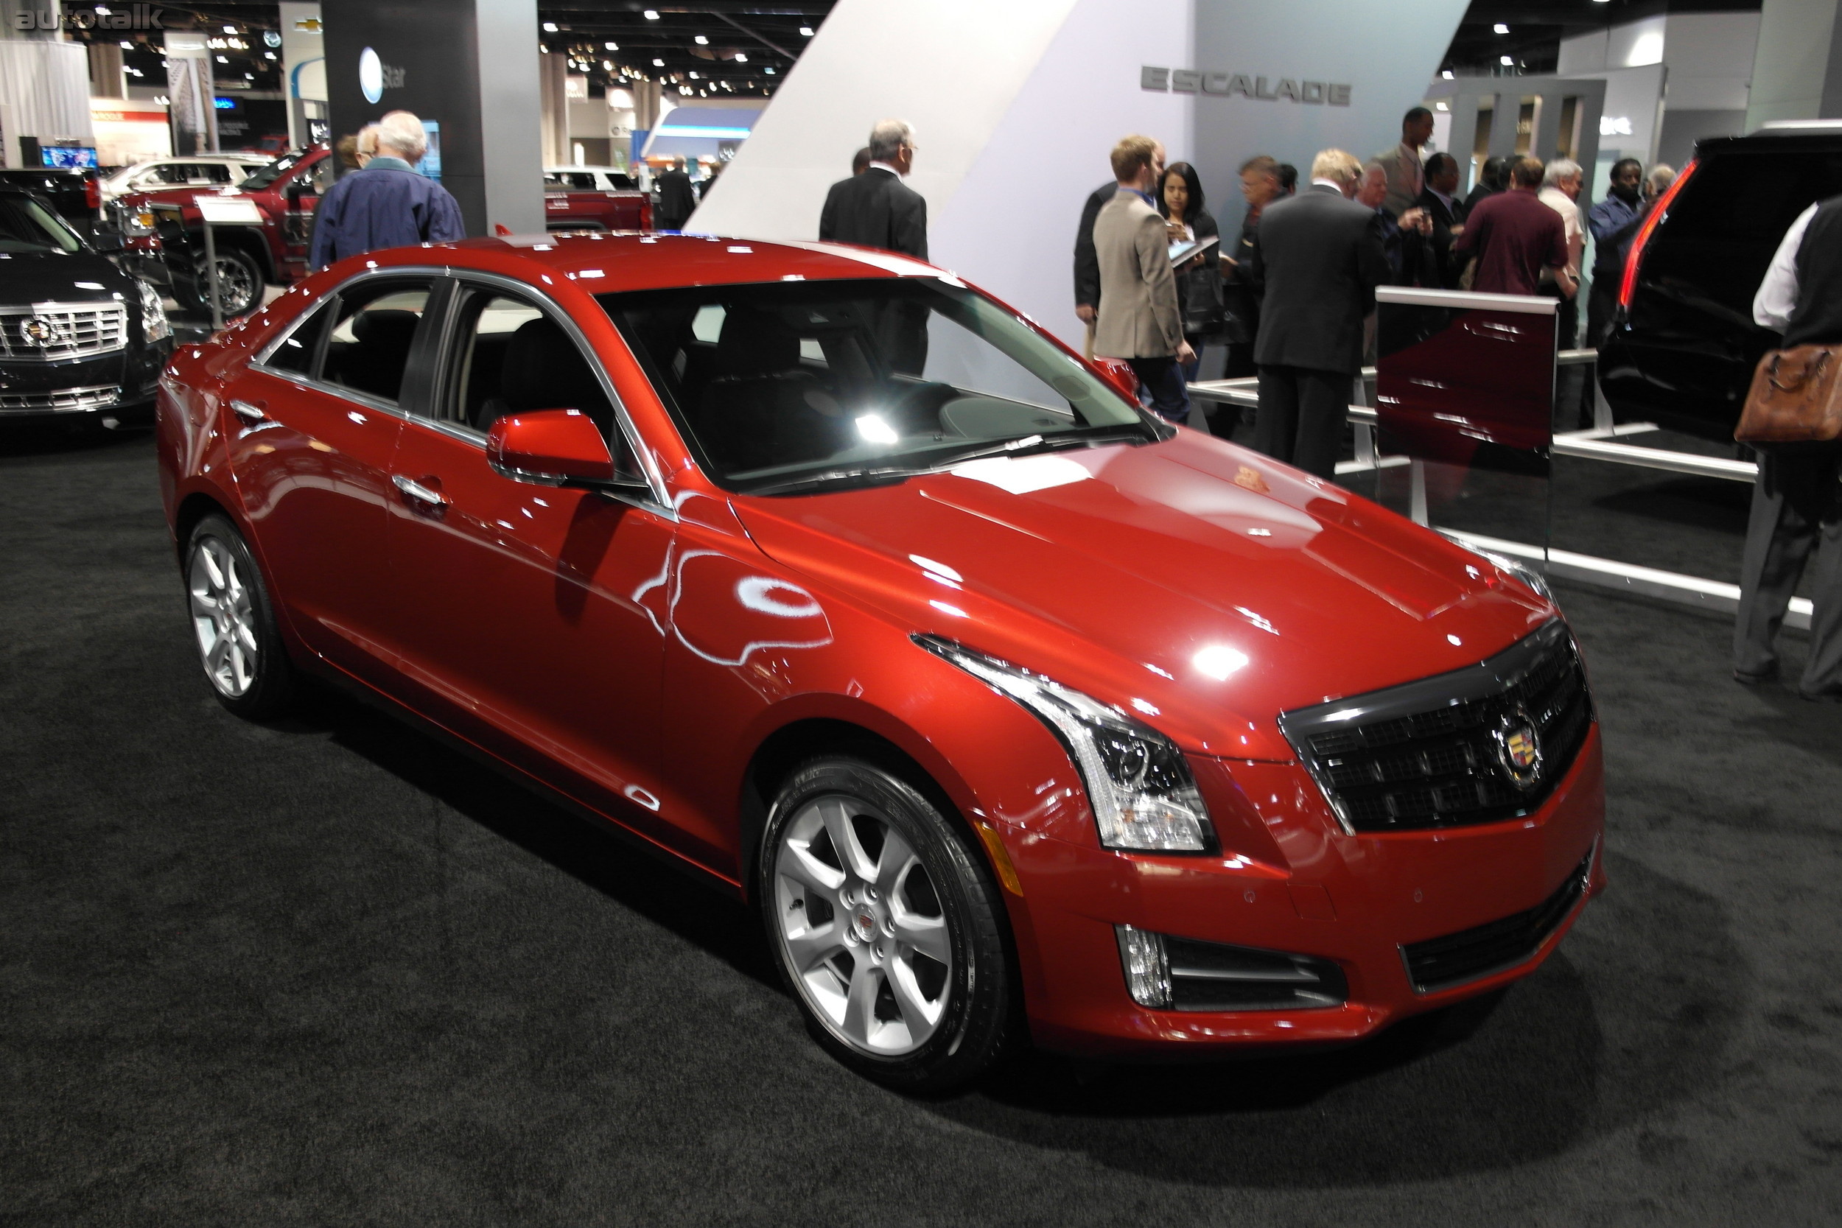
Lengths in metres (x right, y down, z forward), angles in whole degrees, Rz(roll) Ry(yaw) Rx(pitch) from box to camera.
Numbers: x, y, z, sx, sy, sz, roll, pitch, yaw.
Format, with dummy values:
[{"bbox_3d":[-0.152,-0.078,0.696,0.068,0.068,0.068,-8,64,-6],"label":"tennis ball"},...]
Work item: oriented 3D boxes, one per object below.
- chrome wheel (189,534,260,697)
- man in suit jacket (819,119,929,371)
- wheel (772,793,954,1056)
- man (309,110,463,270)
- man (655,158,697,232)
[{"bbox_3d":[-2.037,-0.005,4.682,0.485,0.485,0.180,16,21,42],"label":"chrome wheel"},{"bbox_3d":[-0.211,-1.245,6.920,0.520,1.850,0.340,9,17,27],"label":"man in suit jacket"},{"bbox_3d":[-0.050,0.543,2.822,0.485,0.485,0.180,16,21,42],"label":"wheel"},{"bbox_3d":[-2.159,-1.145,6.443,0.580,1.820,0.360,0,16,-6],"label":"man"},{"bbox_3d":[-3.167,-4.921,19.931,0.520,1.840,0.340,1,16,-3],"label":"man"}]

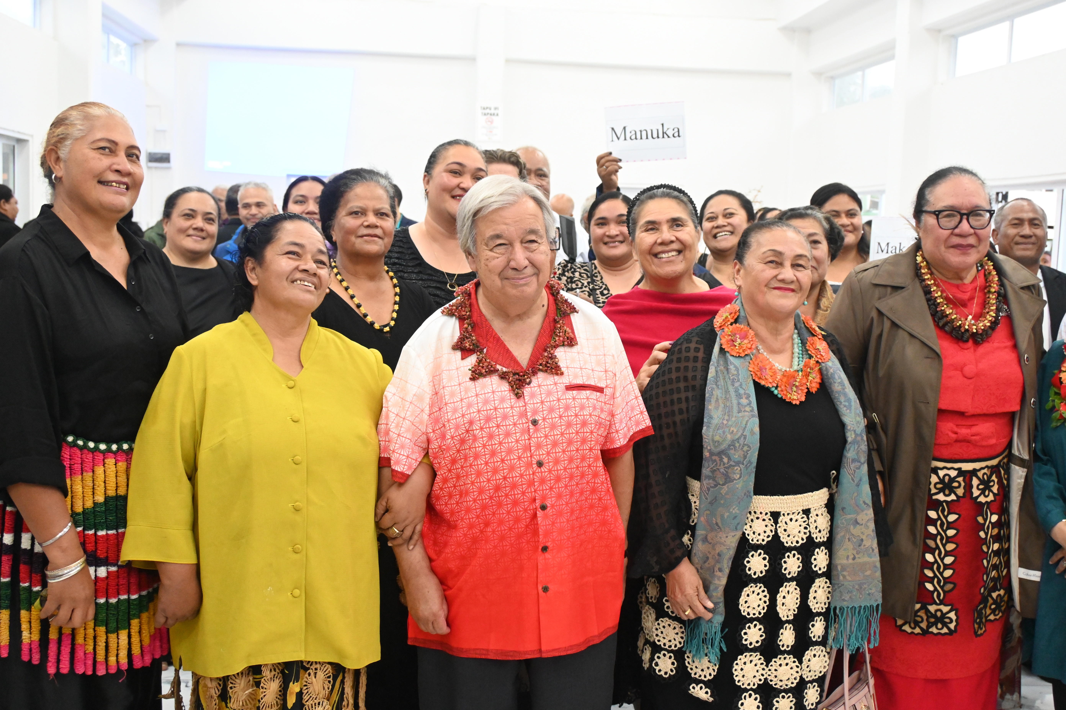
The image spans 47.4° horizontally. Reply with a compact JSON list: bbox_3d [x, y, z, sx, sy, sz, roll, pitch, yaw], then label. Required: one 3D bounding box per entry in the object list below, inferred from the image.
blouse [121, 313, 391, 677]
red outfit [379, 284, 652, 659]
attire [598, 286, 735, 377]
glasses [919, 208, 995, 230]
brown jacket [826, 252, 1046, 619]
[{"bbox_3d":[-0.525,0.262,2.490,0.590,0.700,0.340,0,6,-15],"label":"blouse"},{"bbox_3d":[-0.037,0.207,2.420,0.523,0.695,0.340,0,5,-15],"label":"red outfit"},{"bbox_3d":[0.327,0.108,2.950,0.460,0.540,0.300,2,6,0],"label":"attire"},{"bbox_3d":[1.005,-0.324,2.900,0.145,0.049,0.140,2,6,-2],"label":"glasses"},{"bbox_3d":[0.997,0.170,2.980,0.540,0.900,0.350,1,6,-10],"label":"brown jacket"}]

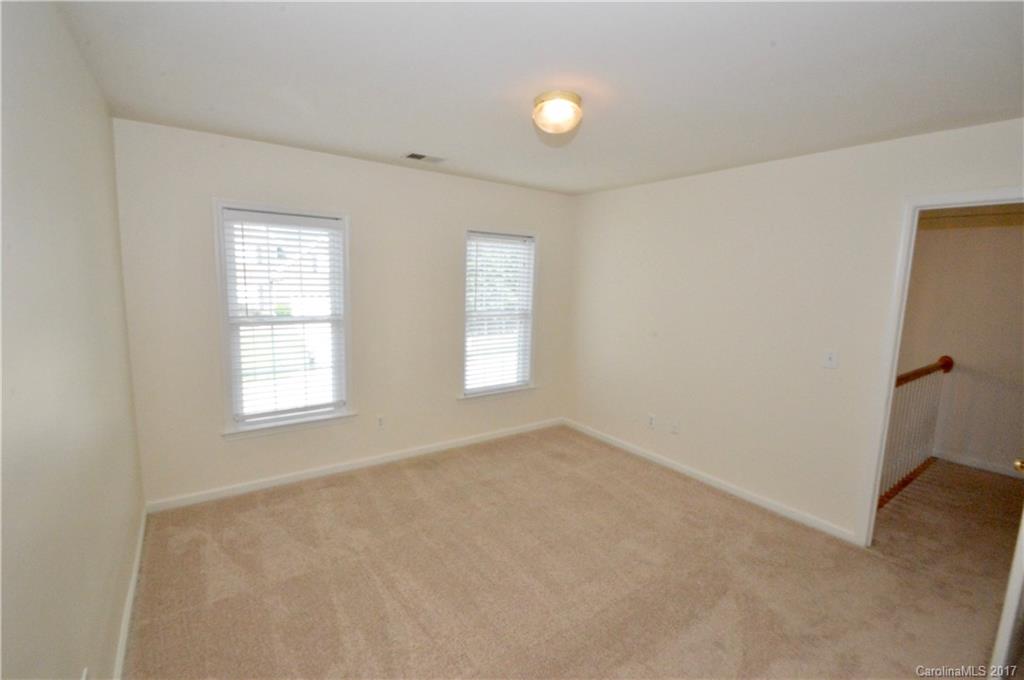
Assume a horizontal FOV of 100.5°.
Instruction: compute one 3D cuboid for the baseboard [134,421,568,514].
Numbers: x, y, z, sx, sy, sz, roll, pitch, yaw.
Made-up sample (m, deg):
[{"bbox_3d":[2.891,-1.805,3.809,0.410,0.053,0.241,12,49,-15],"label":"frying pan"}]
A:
[{"bbox_3d":[-0.888,1.005,3.804,3.620,0.080,0.018,-4,9,-36],"label":"baseboard"}]

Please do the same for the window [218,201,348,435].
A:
[{"bbox_3d":[-1.624,-0.141,3.126,0.795,1.515,0.100,-4,9,-36],"label":"window"}]

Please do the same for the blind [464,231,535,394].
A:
[{"bbox_3d":[-0.119,-0.254,4.133,0.760,1.500,0.055,-4,9,-36],"label":"blind"}]

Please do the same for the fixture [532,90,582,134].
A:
[{"bbox_3d":[0.225,-1.109,2.090,0.230,0.115,0.230,2,7,0],"label":"fixture"}]

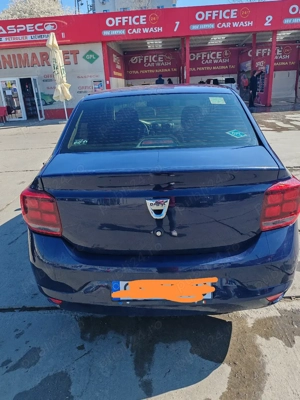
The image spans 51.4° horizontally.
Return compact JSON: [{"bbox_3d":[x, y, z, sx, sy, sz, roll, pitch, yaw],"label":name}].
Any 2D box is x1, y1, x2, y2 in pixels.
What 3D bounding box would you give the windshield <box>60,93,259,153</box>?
[{"bbox_3d":[0.056,-0.552,2.167,1.280,0.110,0.620,-2,52,3],"label":"windshield"}]

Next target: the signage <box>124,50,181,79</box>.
[{"bbox_3d":[0.190,-10.017,23.205,4.150,1.870,0.100,-1,20,5],"label":"signage"}]

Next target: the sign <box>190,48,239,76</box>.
[{"bbox_3d":[4.493,-10.146,22.846,4.000,1.900,0.100,-1,20,5],"label":"sign"}]

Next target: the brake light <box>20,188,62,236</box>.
[{"bbox_3d":[-0.616,0.075,1.766,0.290,0.270,0.230,-2,20,3],"label":"brake light"}]

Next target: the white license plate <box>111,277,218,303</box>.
[{"bbox_3d":[0.062,0.461,1.589,0.520,0.115,0.020,-2,20,3],"label":"white license plate"}]

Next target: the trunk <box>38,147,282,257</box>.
[{"bbox_3d":[0.057,-0.017,1.812,1.300,0.470,0.550,-2,20,3],"label":"trunk"}]

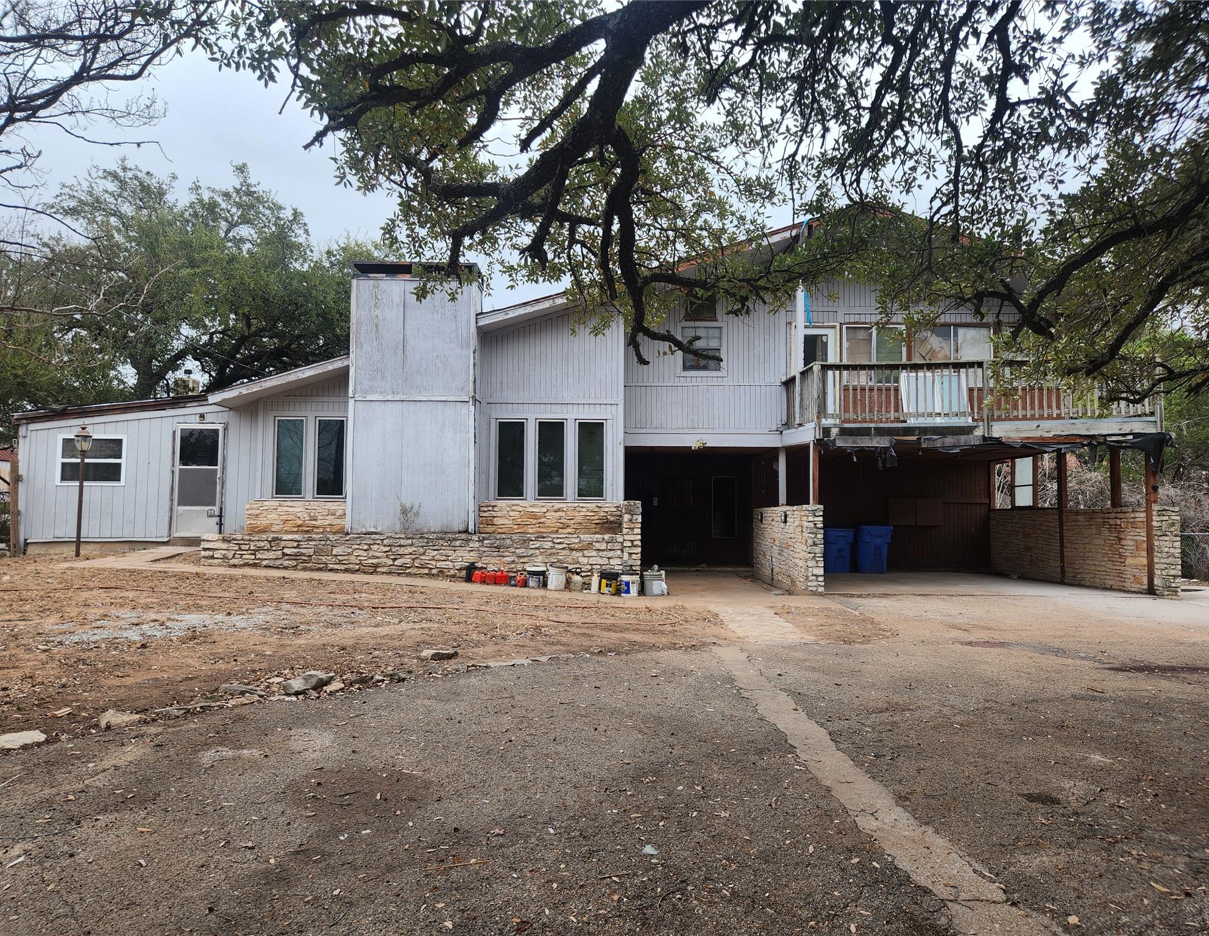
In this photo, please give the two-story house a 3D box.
[{"bbox_3d":[-0.770,-0.895,18.374,20.000,6.450,10.000,0,-3,0],"label":"two-story house"}]

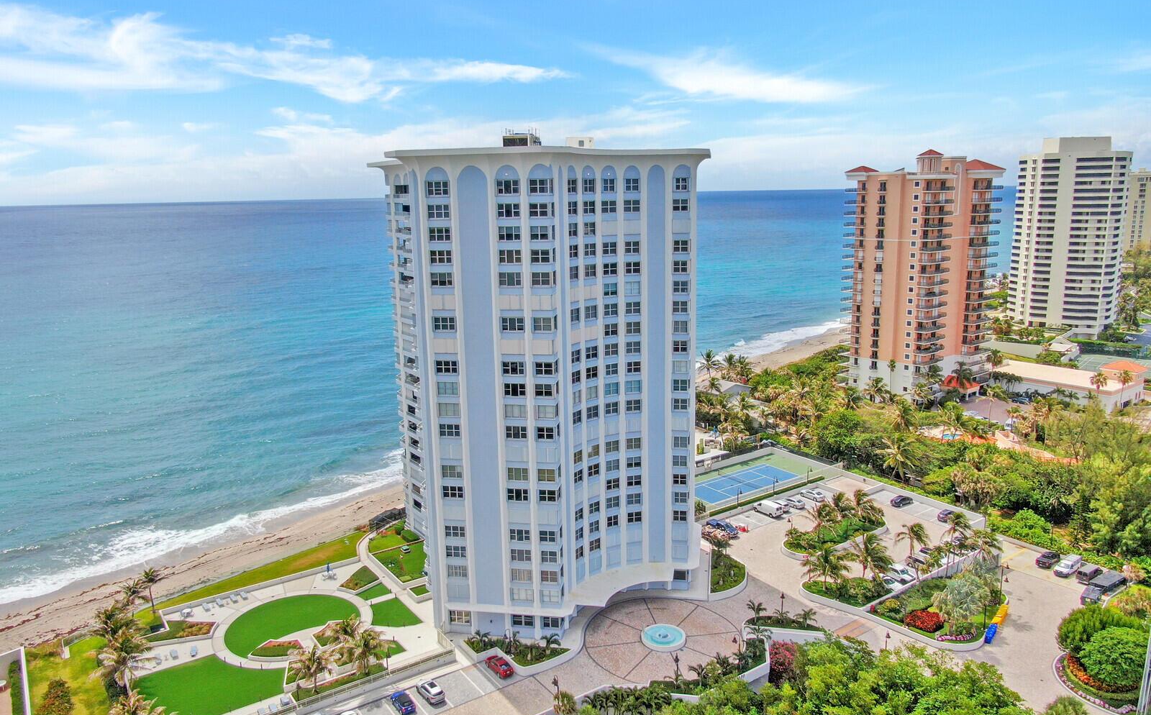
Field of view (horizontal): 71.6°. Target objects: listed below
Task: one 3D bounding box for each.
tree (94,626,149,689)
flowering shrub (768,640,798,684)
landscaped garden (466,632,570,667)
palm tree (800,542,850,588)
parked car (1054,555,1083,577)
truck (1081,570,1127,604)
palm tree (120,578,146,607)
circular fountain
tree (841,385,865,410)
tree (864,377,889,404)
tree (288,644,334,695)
[{"bbox_3d":[-51.496,35.410,91.149,5.790,7.960,5.790,-8,14,-31],"label":"tree"},{"bbox_3d":[26.765,39.658,102.619,4.000,6.850,4.000,-9,14,-34],"label":"flowering shrub"},{"bbox_3d":[-8.129,37.464,103.129,14.727,2.700,5.059,1,12,10],"label":"landscaped garden"},{"bbox_3d":[37.206,30.992,118.255,7.000,7.500,7.000,-1,12,0],"label":"palm tree"},{"bbox_3d":[75.259,31.727,121.979,4.900,1.880,1.920,-11,15,-39],"label":"parked car"},{"bbox_3d":[73.413,32.217,111.320,7.300,2.000,2.050,-10,14,-35],"label":"truck"},{"bbox_3d":[-60.668,32.622,109.096,4.000,6.000,4.000,-8,14,-30],"label":"palm tree"},{"bbox_3d":[11.178,35.519,101.135,5.700,0.800,5.700,-1,12,0],"label":"circular fountain"},{"bbox_3d":[71.327,10.809,203.770,5.900,7.000,5.900,-1,12,0],"label":"tree"},{"bbox_3d":[79.487,8.715,211.334,7.000,7.300,6.800,-1,12,0],"label":"tree"},{"bbox_3d":[-30.106,35.874,91.244,4.980,5.780,4.980,-5,13,-20],"label":"tree"}]

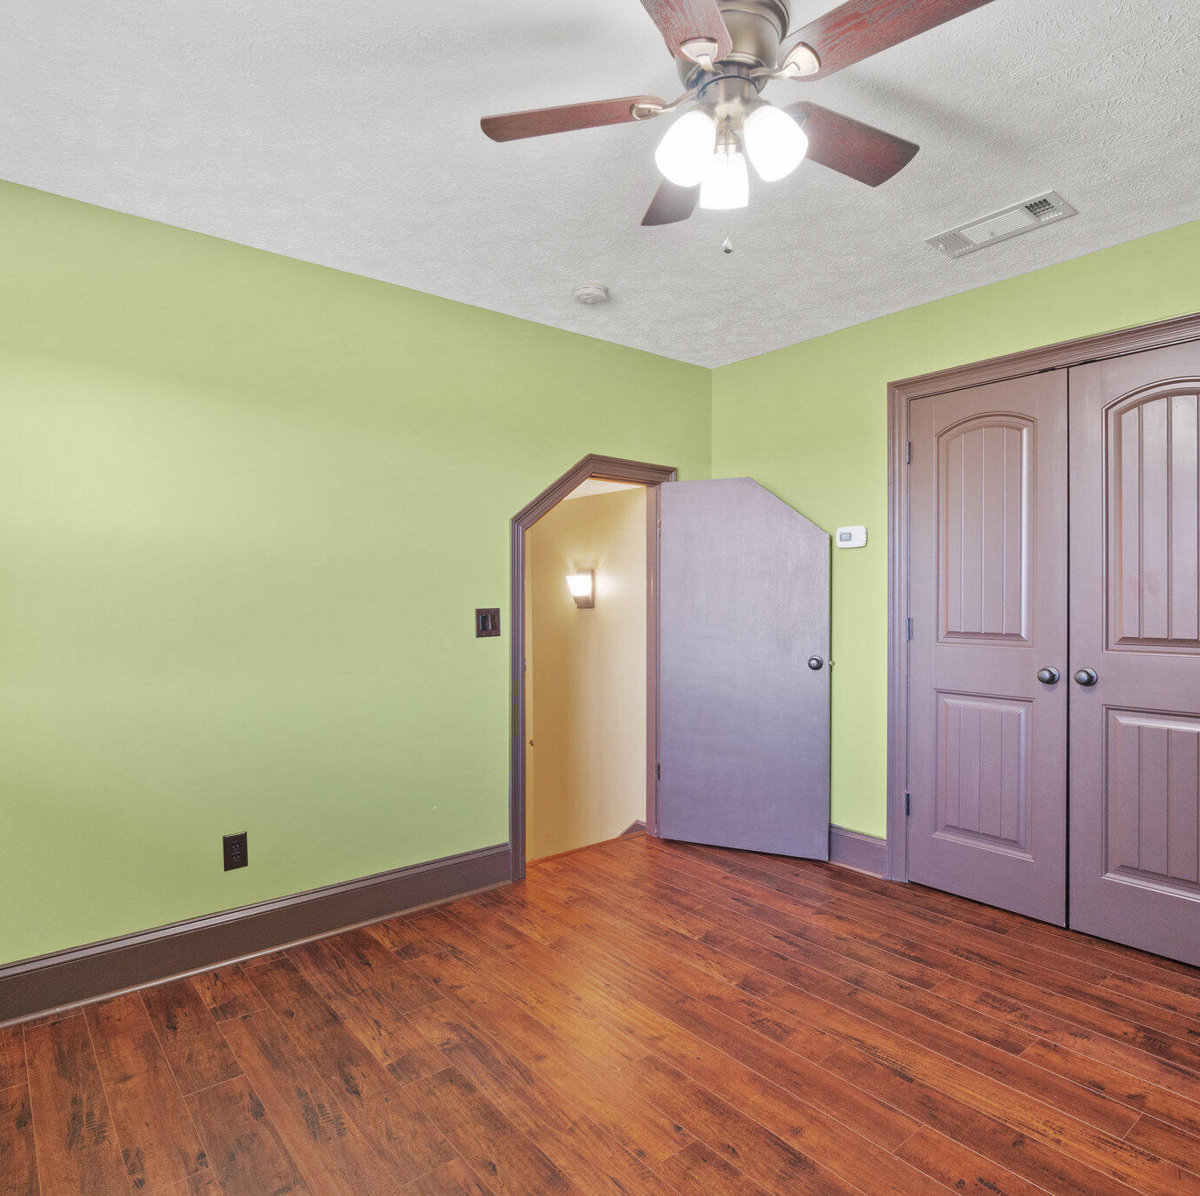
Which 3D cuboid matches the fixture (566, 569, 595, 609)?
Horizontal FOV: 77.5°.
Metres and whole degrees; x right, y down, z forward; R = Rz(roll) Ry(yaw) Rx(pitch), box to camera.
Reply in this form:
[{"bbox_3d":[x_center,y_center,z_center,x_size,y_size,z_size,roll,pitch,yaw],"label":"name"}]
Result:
[{"bbox_3d":[-0.113,-0.049,4.306,0.095,0.228,0.155,0,0,-41],"label":"fixture"}]

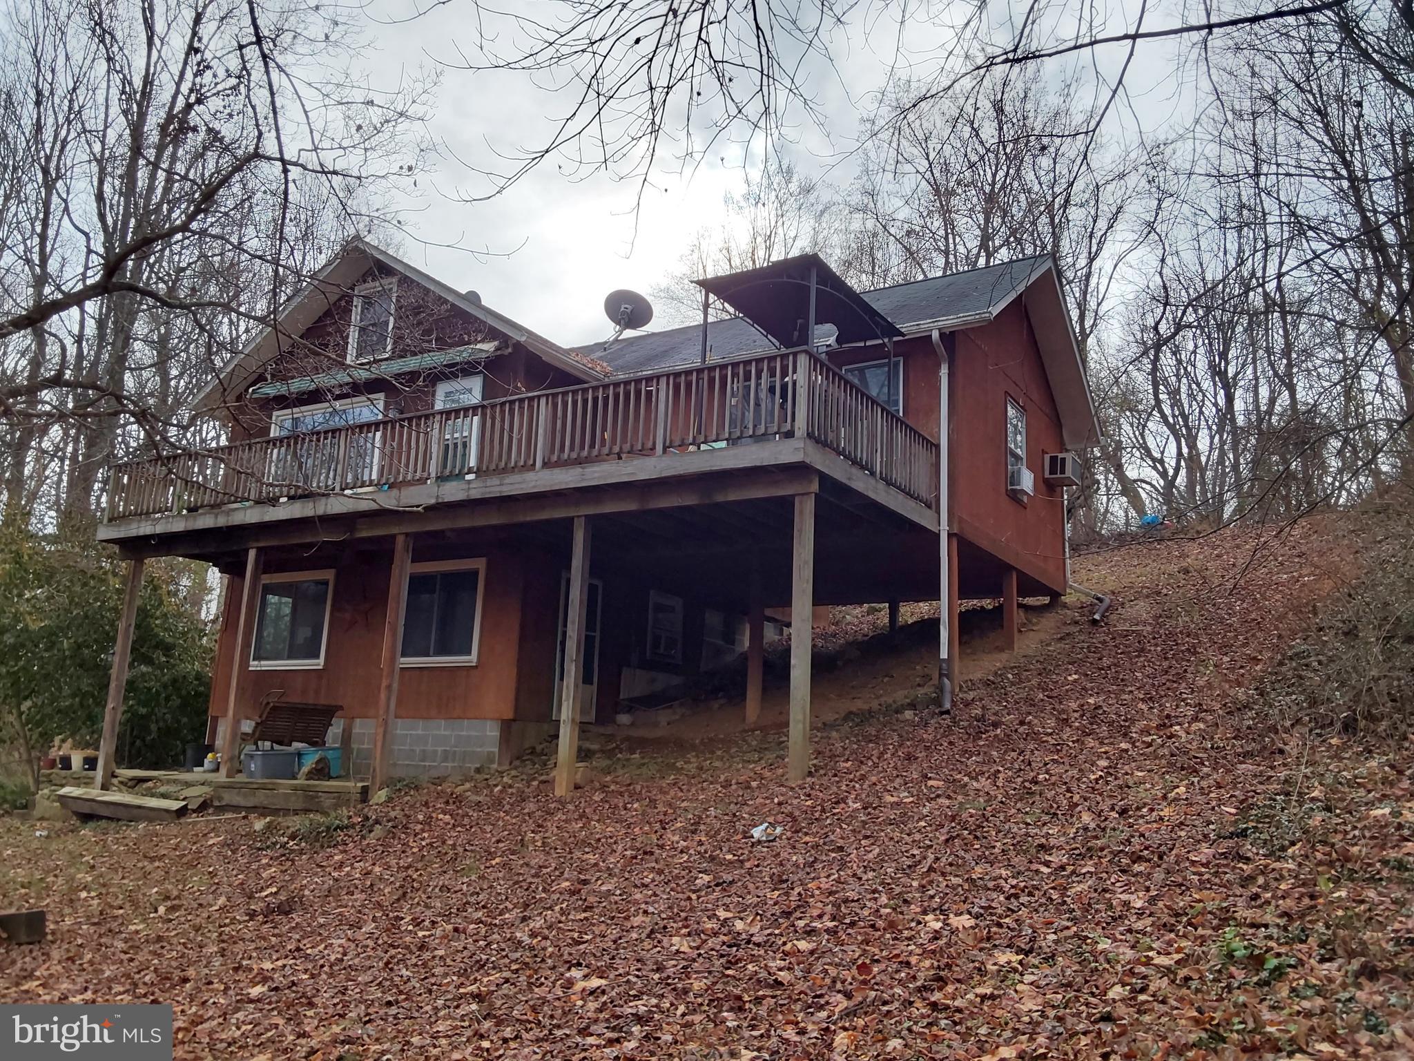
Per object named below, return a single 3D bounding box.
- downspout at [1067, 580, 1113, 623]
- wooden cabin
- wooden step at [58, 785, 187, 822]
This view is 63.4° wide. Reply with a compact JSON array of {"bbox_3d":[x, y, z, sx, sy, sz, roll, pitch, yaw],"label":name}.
[{"bbox_3d":[6.110,1.129,18.460,0.730,0.680,0.700,-5,-14,31],"label":"downspout"},{"bbox_3d":[-0.812,0.205,18.734,12.460,8.400,11.380,-5,-14,31],"label":"wooden cabin"},{"bbox_3d":[-7.432,3.490,14.542,1.620,0.200,0.250,6,5,5],"label":"wooden step"}]

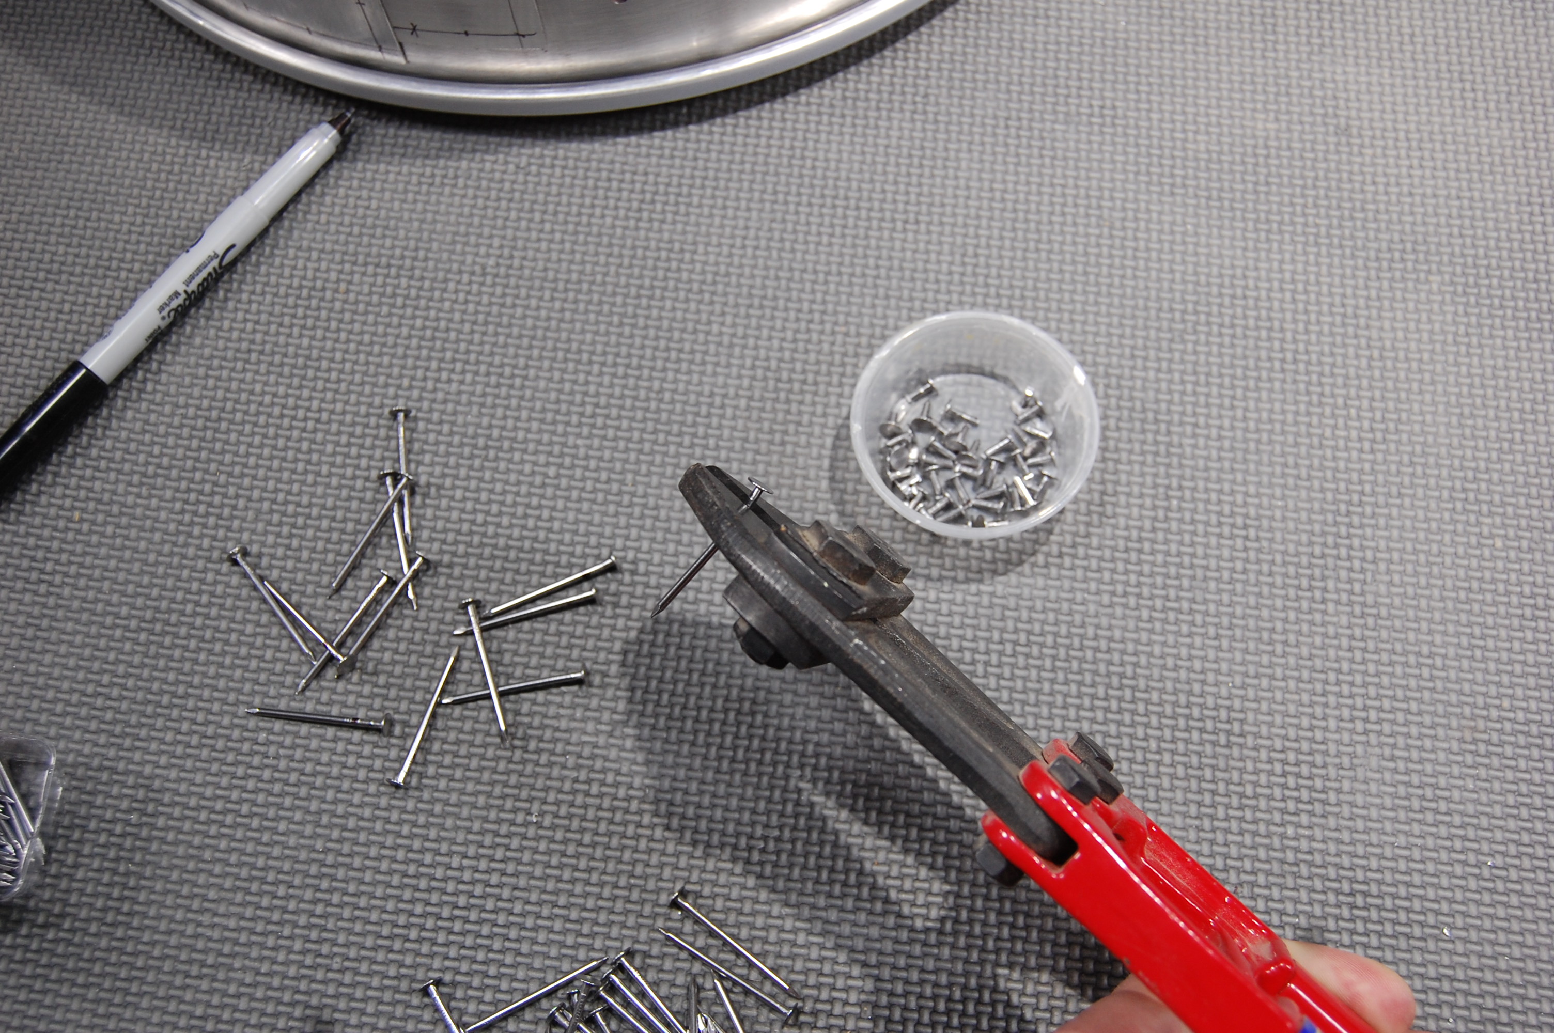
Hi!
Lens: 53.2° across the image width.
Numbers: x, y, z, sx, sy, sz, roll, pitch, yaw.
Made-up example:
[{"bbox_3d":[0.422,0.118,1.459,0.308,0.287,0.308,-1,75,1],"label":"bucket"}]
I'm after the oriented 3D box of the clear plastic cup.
[{"bbox_3d":[0.051,-0.020,0.403,0.063,0.023,0.063,0,69,1],"label":"clear plastic cup"}]

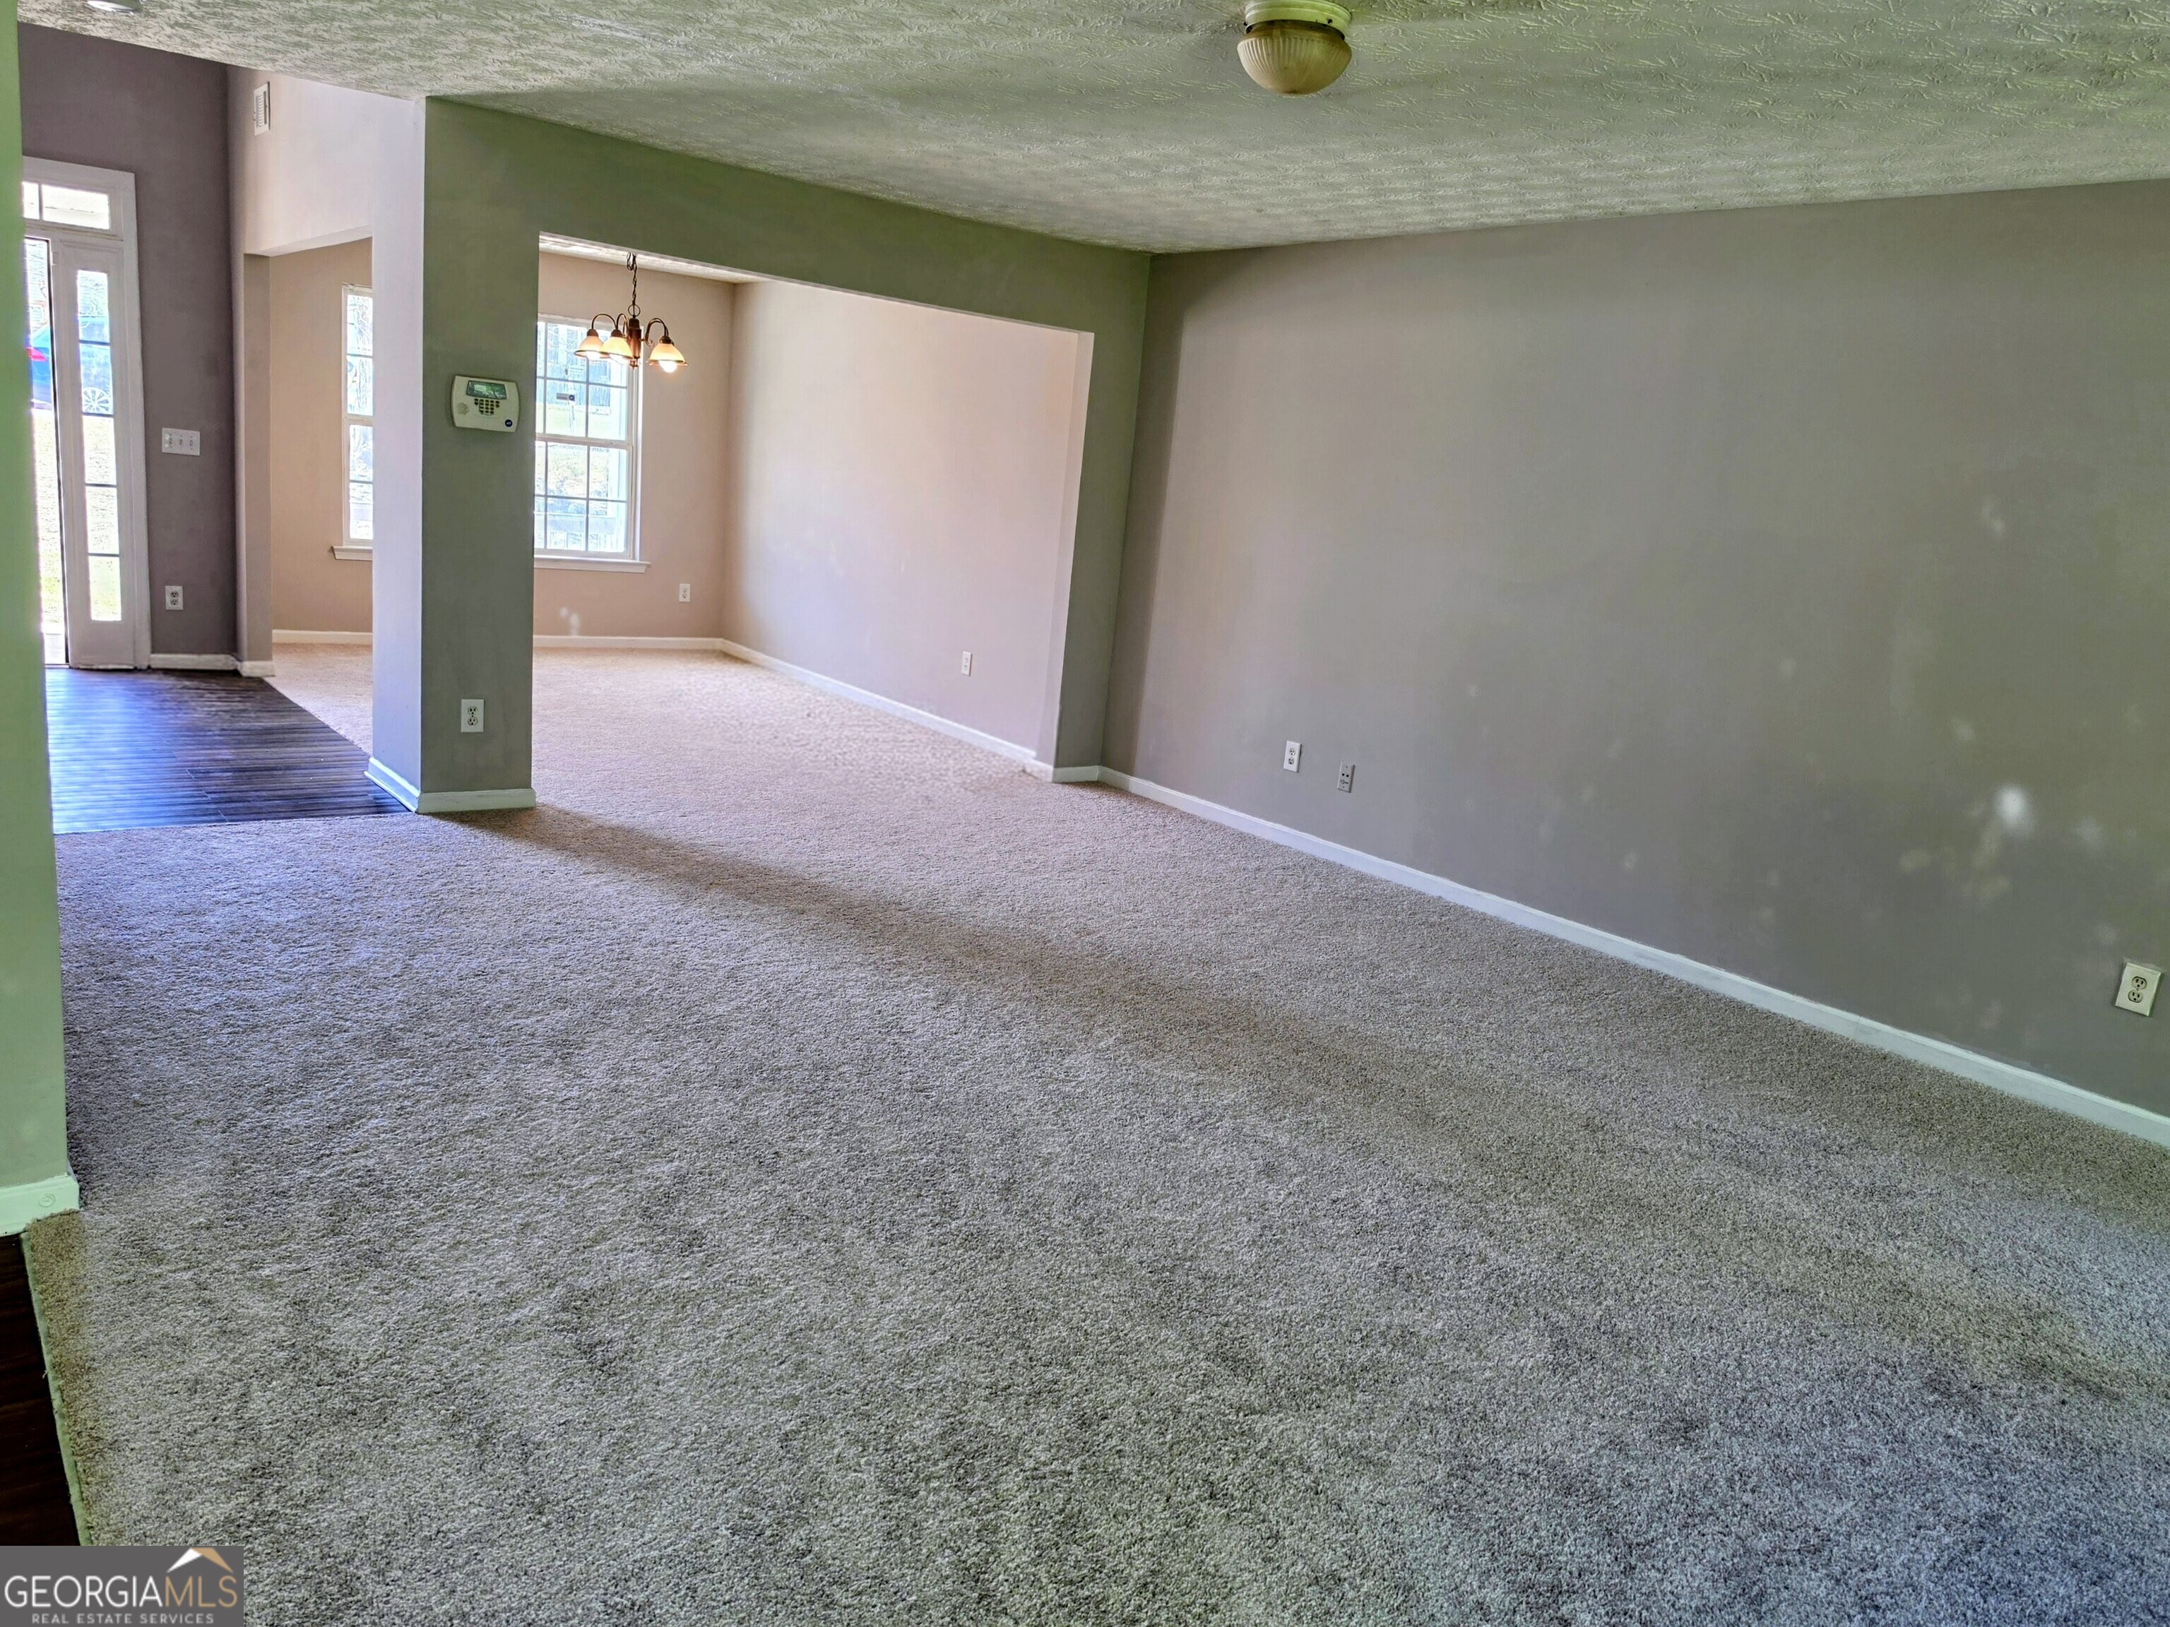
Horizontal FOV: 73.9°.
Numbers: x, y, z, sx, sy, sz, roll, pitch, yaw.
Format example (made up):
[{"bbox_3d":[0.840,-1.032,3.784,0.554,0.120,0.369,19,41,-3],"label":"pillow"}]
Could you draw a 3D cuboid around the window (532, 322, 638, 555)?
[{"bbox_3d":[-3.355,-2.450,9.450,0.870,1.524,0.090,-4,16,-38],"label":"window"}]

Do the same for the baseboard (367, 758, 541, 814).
[{"bbox_3d":[-2.471,-0.125,5.614,0.419,0.075,0.715,-4,16,-38],"label":"baseboard"}]

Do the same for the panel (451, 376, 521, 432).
[{"bbox_3d":[-2.087,-1.427,5.025,0.218,0.166,0.035,-4,16,-38],"label":"panel"}]

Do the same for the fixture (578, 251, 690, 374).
[{"bbox_3d":[-2.309,-2.600,7.391,0.570,0.610,0.570,-4,16,-38],"label":"fixture"}]

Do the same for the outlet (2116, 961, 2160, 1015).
[{"bbox_3d":[2.781,0.466,3.805,0.009,0.116,0.073,-4,16,-38],"label":"outlet"}]

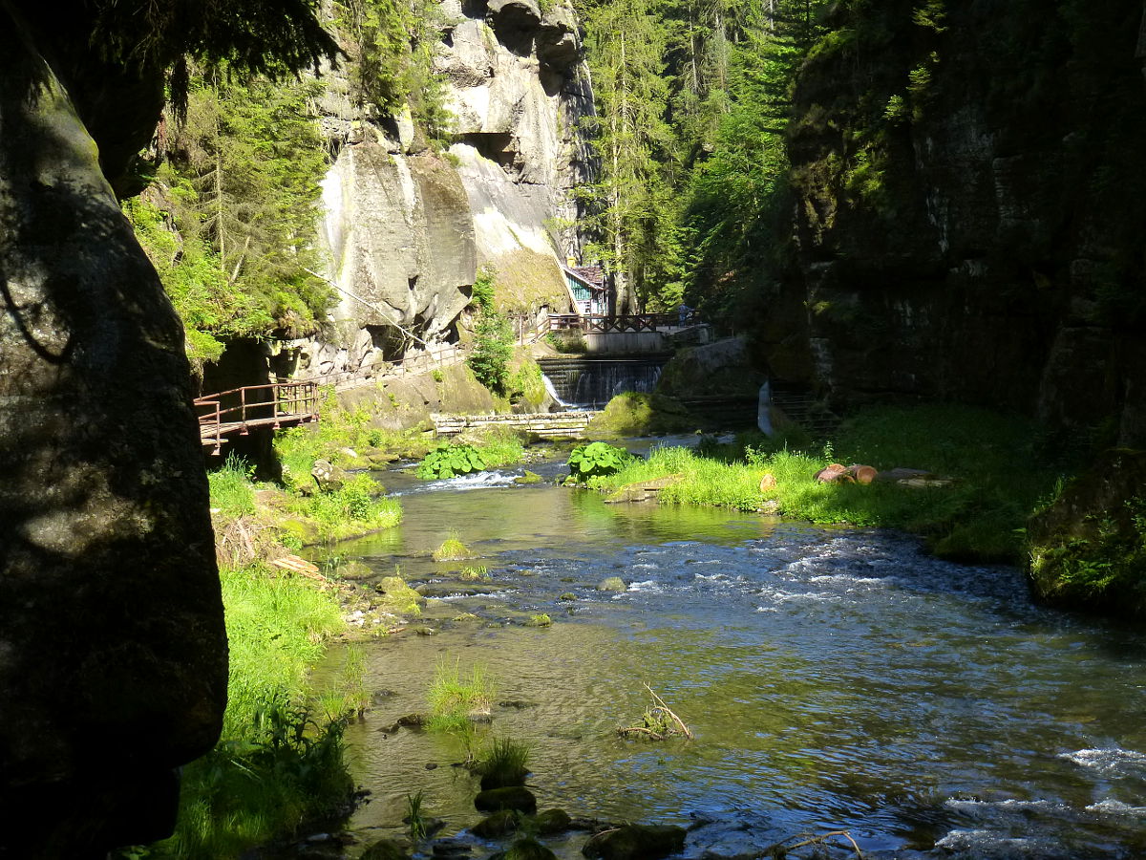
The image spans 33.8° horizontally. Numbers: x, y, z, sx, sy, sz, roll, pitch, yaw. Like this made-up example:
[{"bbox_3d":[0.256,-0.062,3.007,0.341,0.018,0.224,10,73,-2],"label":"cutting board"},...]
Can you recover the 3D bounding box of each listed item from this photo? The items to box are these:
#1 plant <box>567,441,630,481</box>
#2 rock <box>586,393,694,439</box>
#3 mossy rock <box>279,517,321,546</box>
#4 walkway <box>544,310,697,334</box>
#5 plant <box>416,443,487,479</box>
[{"bbox_3d":[0.793,0.938,57.000,1.850,1.050,1.600,0,3,0],"label":"plant"},{"bbox_3d":[2.676,-0.588,75.000,4.200,1.750,3.200,0,3,0],"label":"rock"},{"bbox_3d":[-6.068,2.242,42.000,0.950,0.550,0.850,0,3,0],"label":"mossy rock"},{"bbox_3d":[2.976,-6.433,112.000,9.000,1.300,2.200,0,3,0],"label":"walkway"},{"bbox_3d":[-3.713,0.954,58.000,2.100,1.050,1.700,0,3,0],"label":"plant"}]

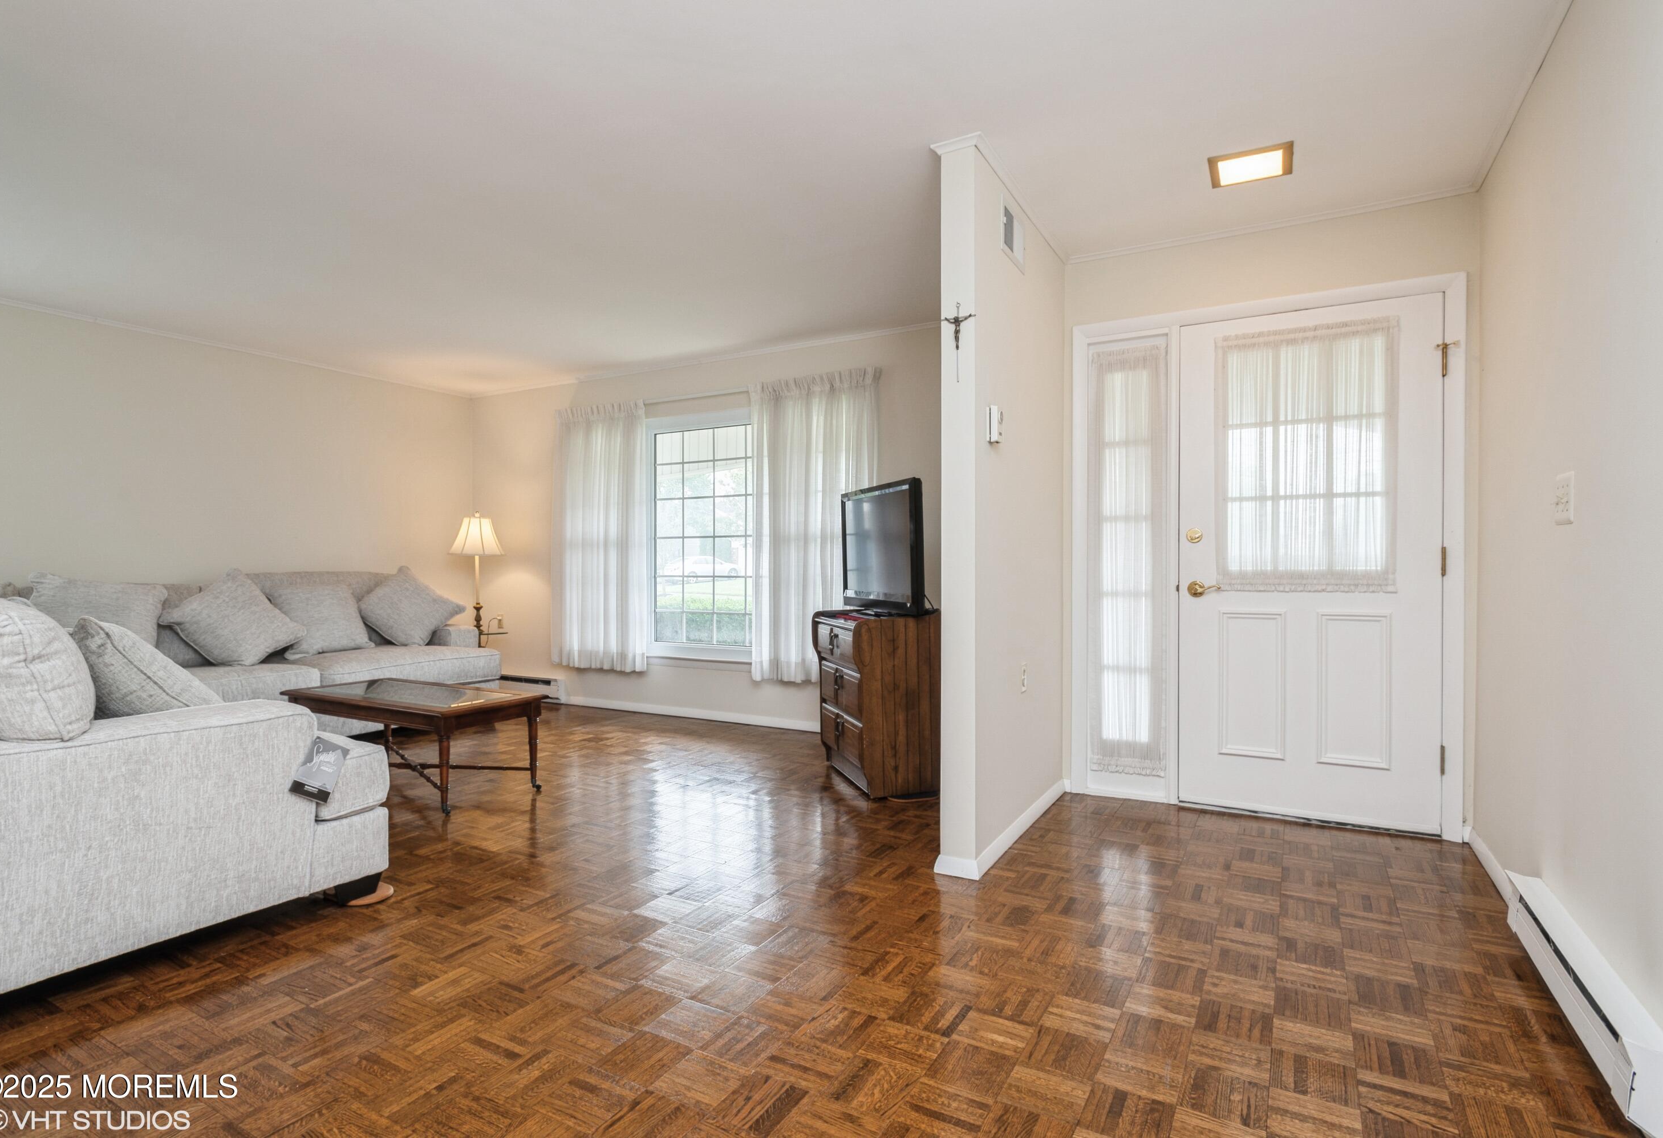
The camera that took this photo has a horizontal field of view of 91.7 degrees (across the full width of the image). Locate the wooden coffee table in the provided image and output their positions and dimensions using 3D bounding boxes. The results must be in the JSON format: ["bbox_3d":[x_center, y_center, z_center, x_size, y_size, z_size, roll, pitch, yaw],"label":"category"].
[{"bbox_3d":[-1.989,0.810,3.838,1.240,0.425,0.545,0,0,30],"label":"wooden coffee table"}]

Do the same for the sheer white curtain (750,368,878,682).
[{"bbox_3d":[-0.121,-0.231,4.981,0.940,1.910,0.120,0,0,30],"label":"sheer white curtain"}]

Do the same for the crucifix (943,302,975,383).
[{"bbox_3d":[0.415,-0.746,2.652,0.122,0.268,0.026,0,0,30],"label":"crucifix"}]

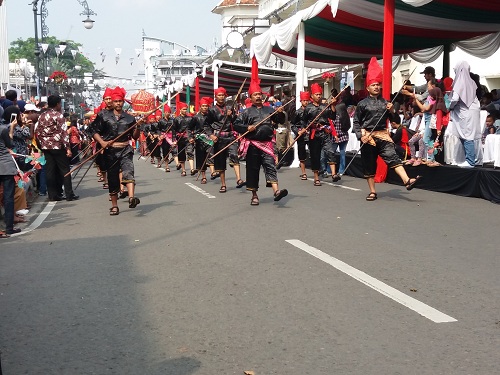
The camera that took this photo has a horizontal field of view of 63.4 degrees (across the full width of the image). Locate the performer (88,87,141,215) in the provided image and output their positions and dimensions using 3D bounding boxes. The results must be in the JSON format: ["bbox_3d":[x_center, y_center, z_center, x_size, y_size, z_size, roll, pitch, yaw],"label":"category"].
[{"bbox_3d":[-1.874,-0.510,5.600,0.670,1.720,0.530,-4,8,-21],"label":"performer"}]

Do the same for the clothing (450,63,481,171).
[{"bbox_3d":[3.309,-1.100,6.250,0.470,1.600,0.370,-6,9,-37],"label":"clothing"}]

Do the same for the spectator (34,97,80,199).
[{"bbox_3d":[-3.069,-0.625,6.450,0.550,1.670,0.380,0,7,7],"label":"spectator"}]

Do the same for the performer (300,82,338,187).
[{"bbox_3d":[1.185,-0.927,7.050,0.560,1.780,0.460,-4,8,-21],"label":"performer"}]

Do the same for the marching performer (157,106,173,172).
[{"bbox_3d":[-2.241,-1.278,10.600,0.520,1.770,0.450,-4,8,-21],"label":"marching performer"}]

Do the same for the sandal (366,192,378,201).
[{"bbox_3d":[1.722,0.125,5.680,0.110,0.090,0.260,2,7,20],"label":"sandal"}]

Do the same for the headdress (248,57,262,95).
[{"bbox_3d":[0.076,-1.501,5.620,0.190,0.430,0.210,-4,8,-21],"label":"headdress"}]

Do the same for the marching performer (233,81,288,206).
[{"bbox_3d":[0.145,-0.611,5.700,0.640,1.770,0.580,-4,8,-21],"label":"marching performer"}]

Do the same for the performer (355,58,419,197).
[{"bbox_3d":[1.843,-0.780,5.550,0.630,1.950,0.700,-4,8,-21],"label":"performer"}]

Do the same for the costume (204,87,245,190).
[{"bbox_3d":[-0.431,-0.799,6.820,0.580,1.790,0.500,-4,8,-21],"label":"costume"}]

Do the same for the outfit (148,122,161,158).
[{"bbox_3d":[-2.929,-1.442,12.400,0.500,1.080,0.380,-4,8,-21],"label":"outfit"}]

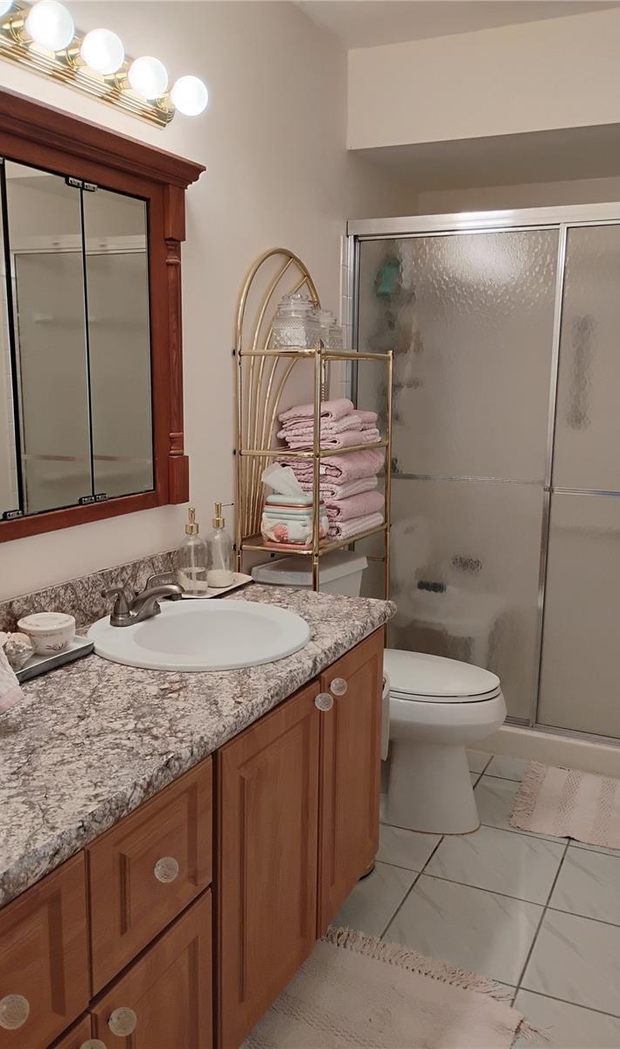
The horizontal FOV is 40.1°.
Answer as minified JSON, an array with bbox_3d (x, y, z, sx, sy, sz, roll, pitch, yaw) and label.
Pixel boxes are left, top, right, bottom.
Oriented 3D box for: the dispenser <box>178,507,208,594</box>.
[{"bbox_3d":[-0.296,0.064,2.149,0.074,0.214,0.076,-3,11,-19],"label":"dispenser"}]

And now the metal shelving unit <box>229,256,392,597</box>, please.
[{"bbox_3d":[0.028,0.025,2.660,0.260,1.715,0.585,5,11,25],"label":"metal shelving unit"}]

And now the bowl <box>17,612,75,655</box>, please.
[{"bbox_3d":[-0.519,0.222,1.697,0.116,0.066,0.116,1,10,0],"label":"bowl"}]

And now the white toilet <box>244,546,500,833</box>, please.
[{"bbox_3d":[0.246,0.511,2.655,0.736,0.765,0.410,5,11,25],"label":"white toilet"}]

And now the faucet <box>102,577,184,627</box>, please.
[{"bbox_3d":[-0.345,0.171,1.896,0.158,0.092,0.215,5,11,25],"label":"faucet"}]

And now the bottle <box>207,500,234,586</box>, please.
[{"bbox_3d":[-0.235,0.053,2.206,0.078,0.217,0.074,1,10,0],"label":"bottle"}]

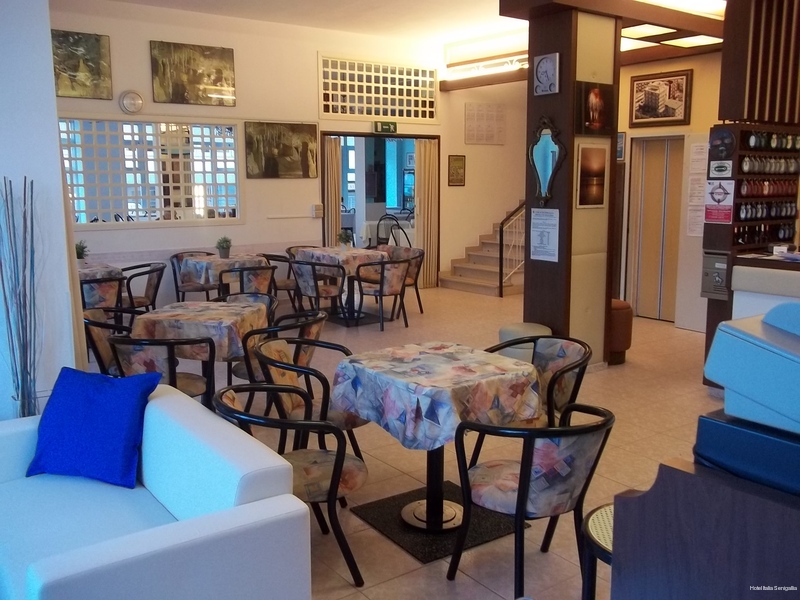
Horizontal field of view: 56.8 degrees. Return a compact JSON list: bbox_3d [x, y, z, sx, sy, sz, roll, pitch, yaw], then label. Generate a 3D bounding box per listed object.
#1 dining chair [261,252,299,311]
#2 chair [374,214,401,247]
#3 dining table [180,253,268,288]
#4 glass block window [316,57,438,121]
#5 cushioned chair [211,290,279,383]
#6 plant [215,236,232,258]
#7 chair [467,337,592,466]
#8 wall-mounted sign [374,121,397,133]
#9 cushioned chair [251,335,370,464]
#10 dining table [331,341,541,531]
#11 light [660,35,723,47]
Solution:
[{"bbox_3d":[-1.341,-0.148,8.340,0.520,0.733,0.540,-3,10,-17],"label":"dining chair"},{"bbox_3d":[-0.210,-1.073,13.499,0.420,0.900,0.480,-1,9,-1],"label":"chair"},{"bbox_3d":[-1.903,-0.094,8.153,0.700,0.735,0.700,-7,11,-36],"label":"dining table"},{"bbox_3d":[-0.229,-2.721,9.679,2.004,0.773,0.080,-8,12,-40],"label":"glass block window"},{"bbox_3d":[-1.137,0.358,5.328,0.560,0.750,0.570,1,9,4],"label":"cushioned chair"},{"bbox_3d":[-1.881,-0.561,7.960,0.175,0.235,0.175,0,9,0],"label":"plant"},{"bbox_3d":[0.684,0.604,3.818,0.570,0.750,0.560,-7,12,-38],"label":"chair"},{"bbox_3d":[-0.202,-2.341,10.053,0.345,0.145,0.070,-7,11,-34],"label":"wall-mounted sign"},{"bbox_3d":[-0.458,0.582,3.744,0.520,0.733,0.540,1,9,11],"label":"cushioned chair"},{"bbox_3d":[0.167,0.656,3.480,0.690,0.750,0.720,-7,12,-37],"label":"dining table"},{"bbox_3d":[2.755,-2.446,6.912,0.440,0.060,0.440,-7,11,-34],"label":"light"}]

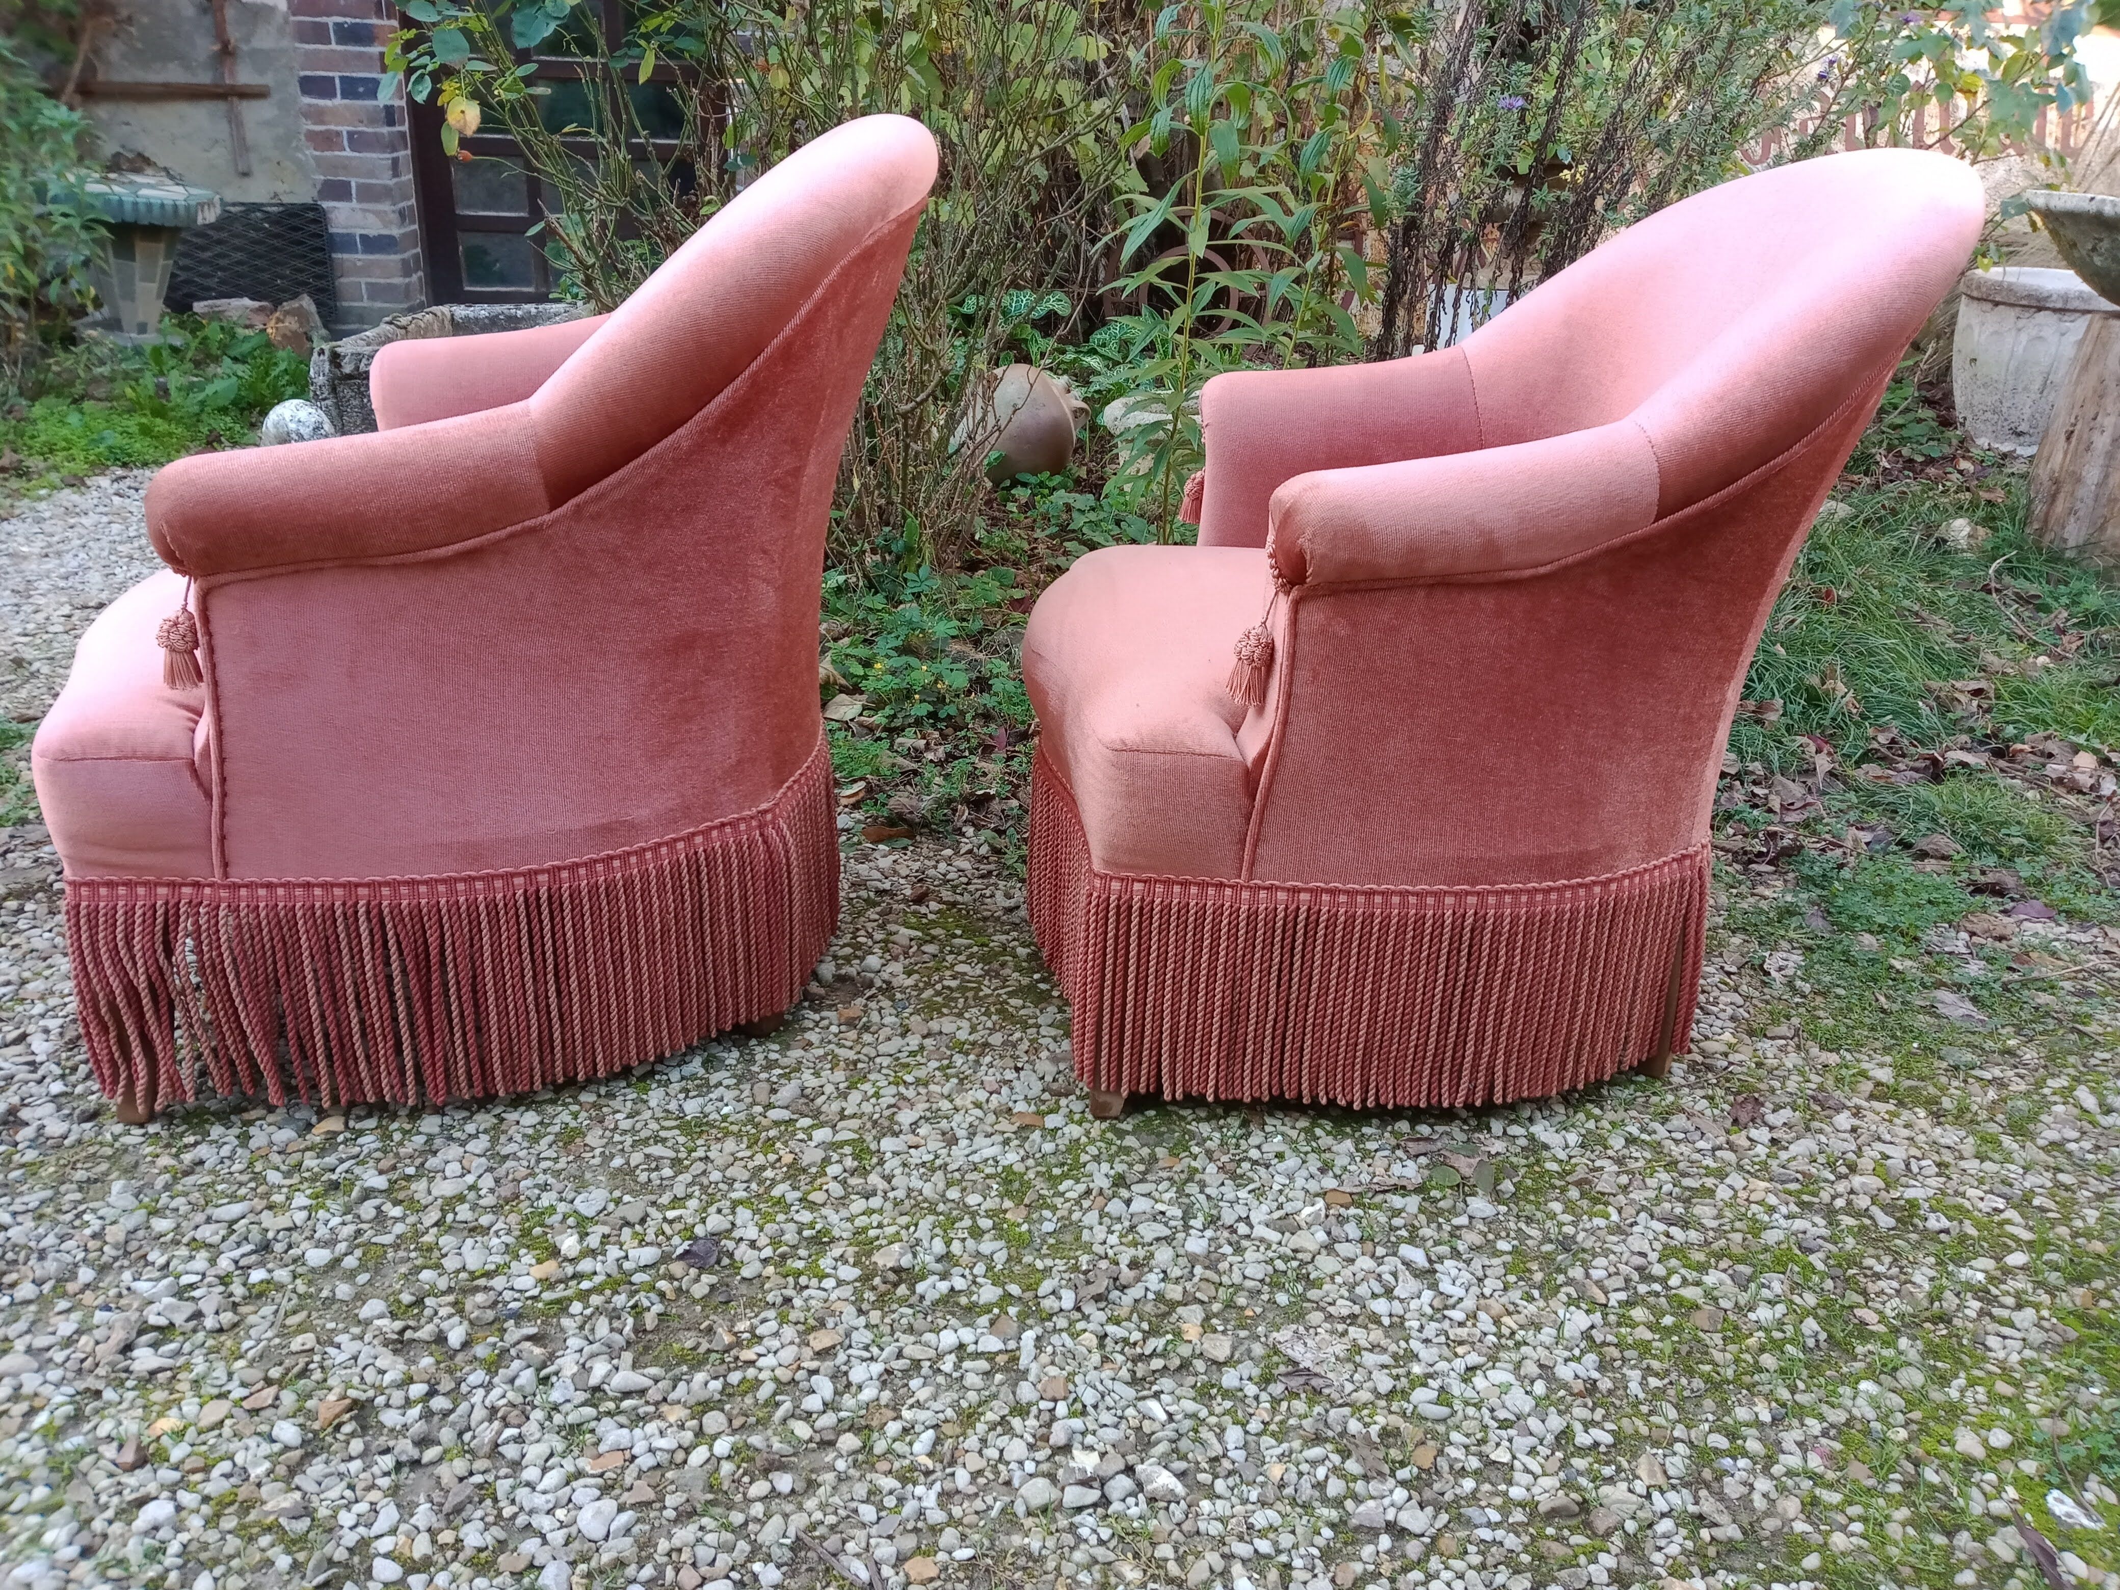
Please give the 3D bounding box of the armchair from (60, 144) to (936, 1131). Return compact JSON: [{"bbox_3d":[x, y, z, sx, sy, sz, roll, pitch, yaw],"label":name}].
[{"bbox_3d":[-0.468,-0.206,1.450,0.710,0.742,0.646,-1,21,-8],"label":"armchair"}]

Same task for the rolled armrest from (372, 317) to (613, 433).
[{"bbox_3d":[-0.547,-0.424,1.654,0.277,0.135,0.099,-1,21,-8],"label":"rolled armrest"}]

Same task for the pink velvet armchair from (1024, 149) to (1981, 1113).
[{"bbox_3d":[0.330,-0.186,1.463,0.710,0.742,0.646,2,21,0],"label":"pink velvet armchair"}]

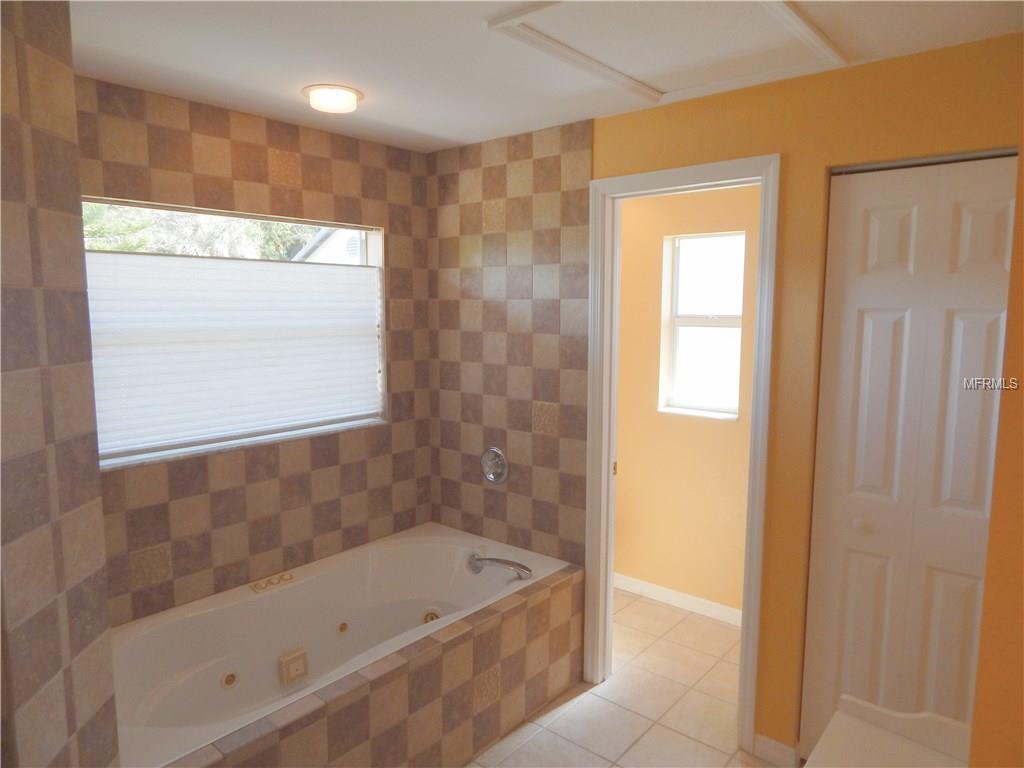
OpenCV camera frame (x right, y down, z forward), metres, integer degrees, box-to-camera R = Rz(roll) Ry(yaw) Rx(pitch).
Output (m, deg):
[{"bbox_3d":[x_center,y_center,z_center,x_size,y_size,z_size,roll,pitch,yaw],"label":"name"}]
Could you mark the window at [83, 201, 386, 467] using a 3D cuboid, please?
[{"bbox_3d":[-1.053,-0.219,2.657,0.110,0.918,1.280,6,9,40],"label":"window"}]

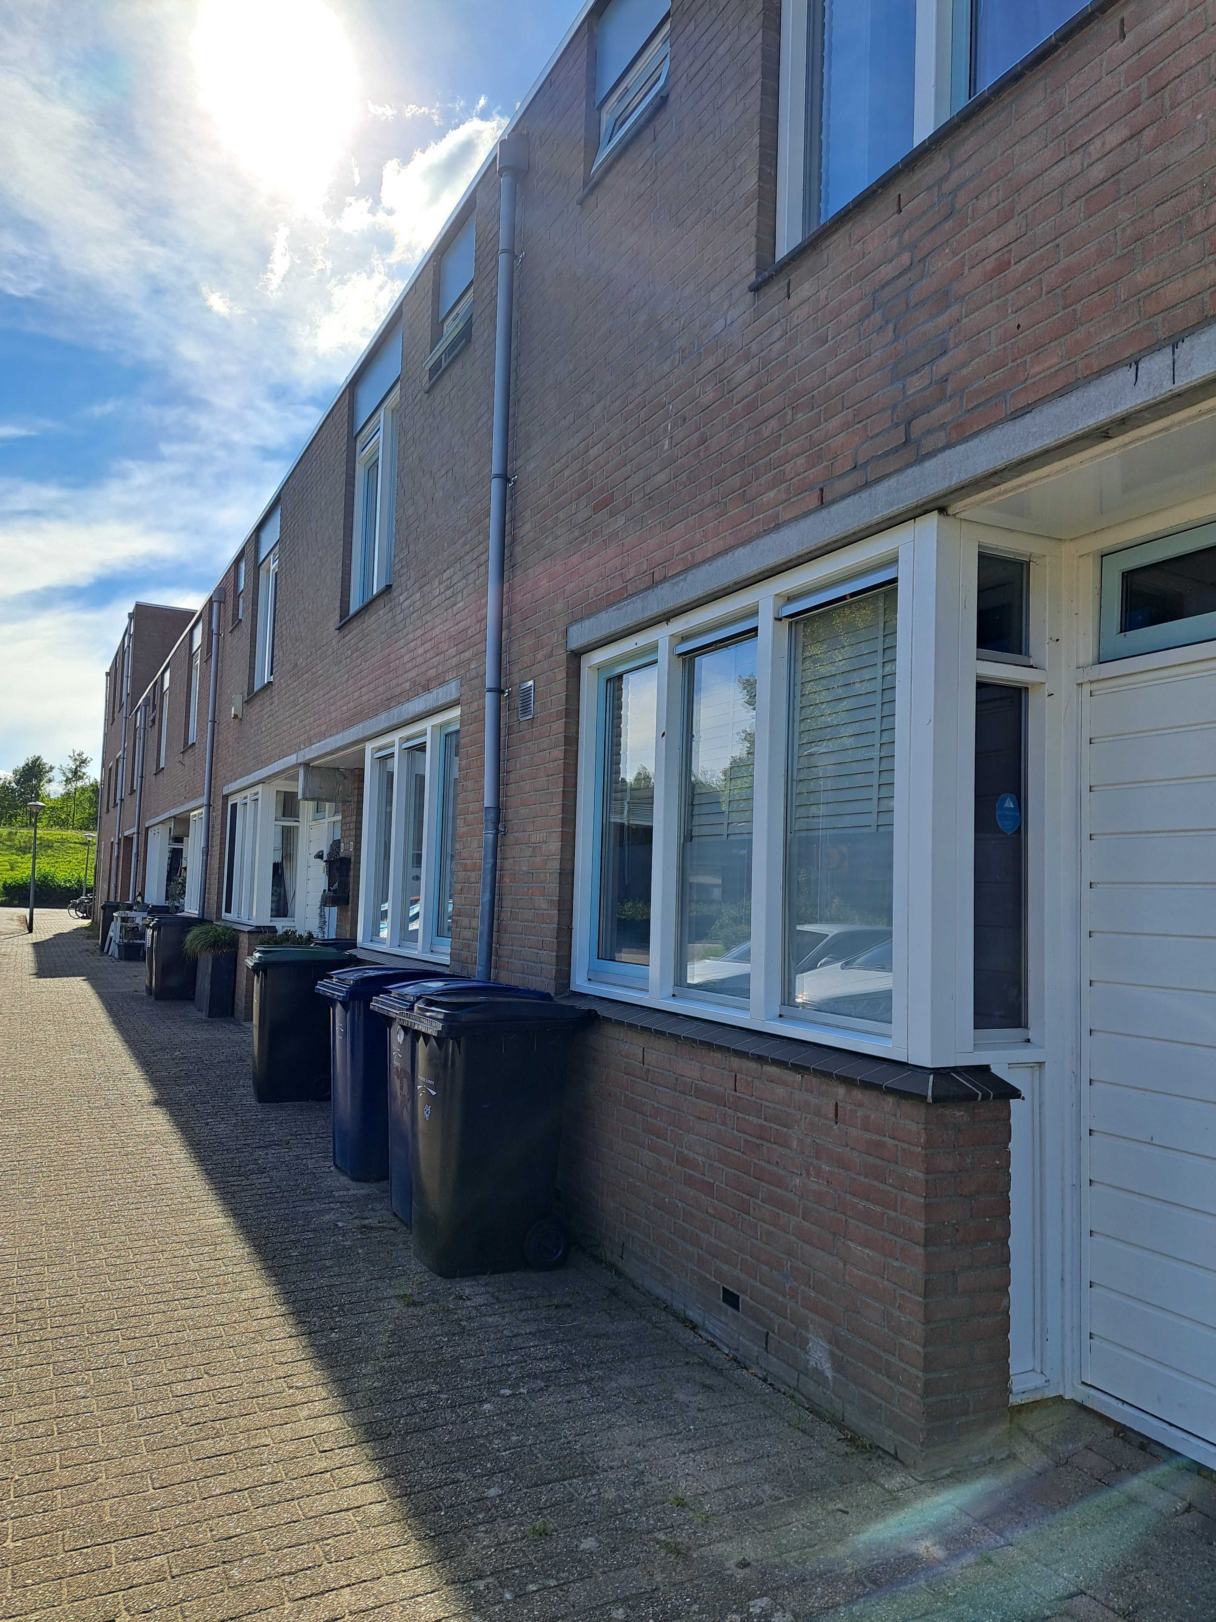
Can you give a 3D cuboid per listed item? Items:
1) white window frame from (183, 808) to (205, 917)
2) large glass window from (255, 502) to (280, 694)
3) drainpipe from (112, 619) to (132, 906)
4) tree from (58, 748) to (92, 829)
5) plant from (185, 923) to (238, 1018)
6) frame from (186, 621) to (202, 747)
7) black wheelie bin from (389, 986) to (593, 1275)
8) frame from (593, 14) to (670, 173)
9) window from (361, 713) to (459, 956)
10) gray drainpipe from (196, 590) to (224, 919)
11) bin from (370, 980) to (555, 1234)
[{"bbox_3d":[-6.076,0.738,16.783,0.144,1.555,2.142,3,-4,-27],"label":"white window frame"},{"bbox_3d":[-3.872,-2.471,13.054,0.110,2.050,1.530,4,-5,-27],"label":"large glass window"},{"bbox_3d":[-12.974,-1.065,30.038,0.134,8.704,0.165,3,-4,-27],"label":"drainpipe"},{"bbox_3d":[-37.001,-1.450,78.000,2.373,5.625,2.373,4,-5,-27],"label":"tree"},{"bbox_3d":[-4.672,1.828,13.223,0.510,1.070,1.250,4,-5,-27],"label":"plant"},{"bbox_3d":[-6.767,-2.125,18.683,0.110,2.050,1.530,4,-5,-27],"label":"frame"},{"bbox_3d":[-0.494,1.295,4.675,0.720,1.075,0.575,4,-5,-27],"label":"black wheelie bin"},{"bbox_3d":[0.125,-3.160,4.991,0.134,0.433,0.814,3,-4,-27],"label":"frame"},{"bbox_3d":[-1.331,0.200,7.732,0.110,1.575,2.350,4,-5,-27],"label":"window"},{"bbox_3d":[-5.369,-0.308,15.095,0.134,5.480,0.165,3,-4,-27],"label":"gray drainpipe"},{"bbox_3d":[-0.702,1.316,5.144,0.700,1.080,0.580,3,-4,-27],"label":"bin"}]

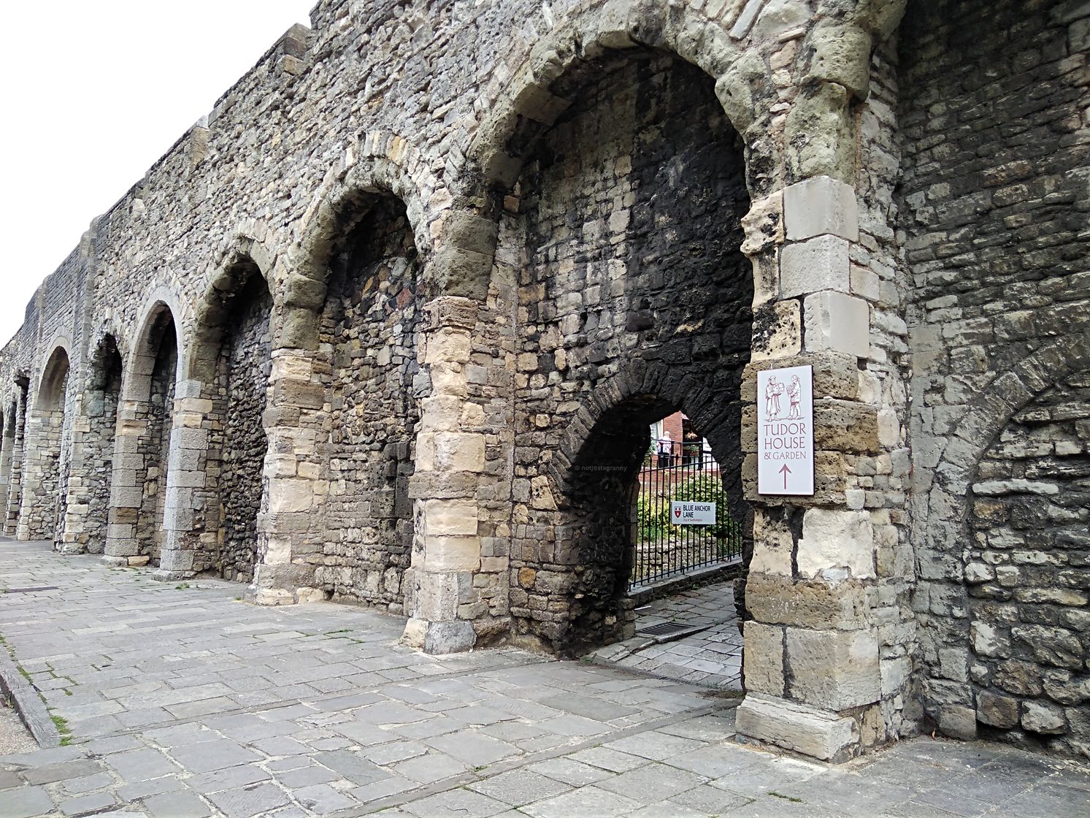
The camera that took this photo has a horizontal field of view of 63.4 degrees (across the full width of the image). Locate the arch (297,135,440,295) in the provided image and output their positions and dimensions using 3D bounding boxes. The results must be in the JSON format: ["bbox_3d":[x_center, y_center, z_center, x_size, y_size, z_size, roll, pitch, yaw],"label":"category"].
[{"bbox_3d":[-2.219,-2.396,11.906,0.700,2.300,4.250,6,-8,-38],"label":"arch"}]

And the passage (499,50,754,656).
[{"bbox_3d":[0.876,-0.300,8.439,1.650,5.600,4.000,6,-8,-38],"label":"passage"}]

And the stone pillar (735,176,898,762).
[{"bbox_3d":[1.992,0.370,6.328,1.000,3.850,0.820,6,-8,-38],"label":"stone pillar"}]

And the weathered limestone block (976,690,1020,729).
[{"bbox_3d":[3.079,2.011,5.940,0.200,0.210,0.260,6,-8,-38],"label":"weathered limestone block"}]

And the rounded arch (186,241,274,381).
[{"bbox_3d":[-5.370,-1.795,15.878,0.670,2.250,4.150,6,-8,-38],"label":"rounded arch"}]

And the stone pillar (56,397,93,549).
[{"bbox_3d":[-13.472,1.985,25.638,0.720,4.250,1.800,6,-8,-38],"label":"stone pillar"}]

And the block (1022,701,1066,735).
[{"bbox_3d":[3.266,1.991,5.707,0.200,0.165,0.260,6,-8,-38],"label":"block"}]

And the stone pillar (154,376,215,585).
[{"bbox_3d":[-7.149,1.412,17.781,0.750,3.920,1.100,6,-8,-38],"label":"stone pillar"}]

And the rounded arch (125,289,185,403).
[{"bbox_3d":[-8.379,-1.414,19.662,0.630,2.400,4.550,6,-8,-38],"label":"rounded arch"}]

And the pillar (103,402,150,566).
[{"bbox_3d":[-9.945,1.778,21.288,0.720,3.850,1.200,6,-8,-38],"label":"pillar"}]

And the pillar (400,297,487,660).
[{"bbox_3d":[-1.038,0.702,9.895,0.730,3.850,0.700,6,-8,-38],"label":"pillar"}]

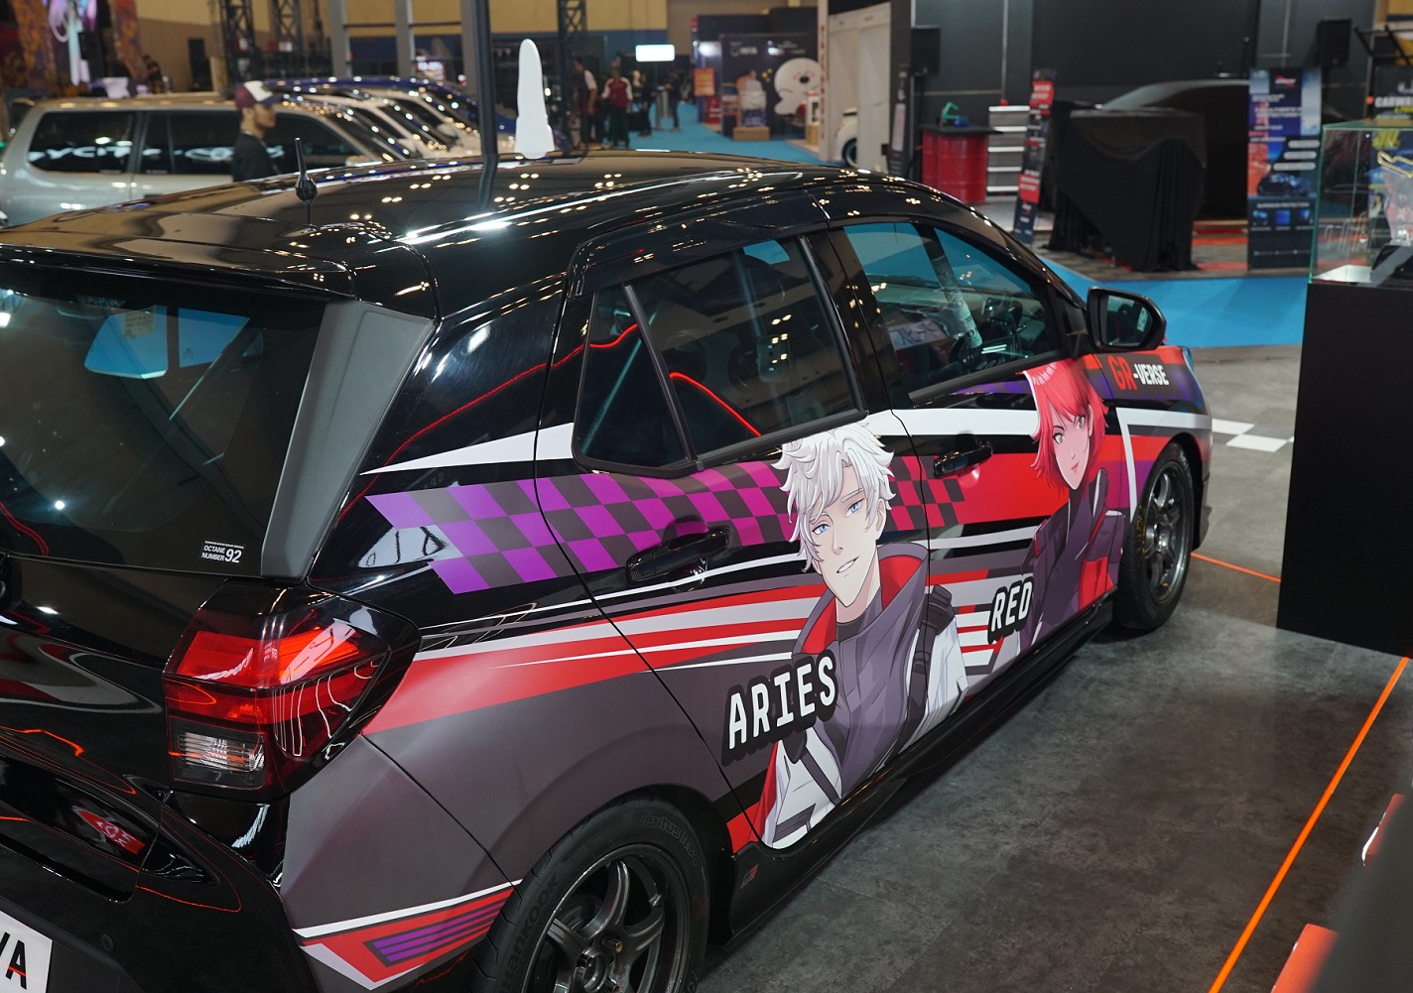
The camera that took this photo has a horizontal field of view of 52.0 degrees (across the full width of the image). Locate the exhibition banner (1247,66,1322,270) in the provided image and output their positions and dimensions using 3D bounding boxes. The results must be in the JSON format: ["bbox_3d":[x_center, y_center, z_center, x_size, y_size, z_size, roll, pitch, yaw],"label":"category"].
[{"bbox_3d":[4.520,-2.558,11.309,0.540,1.560,0.120,0,17,12],"label":"exhibition banner"}]

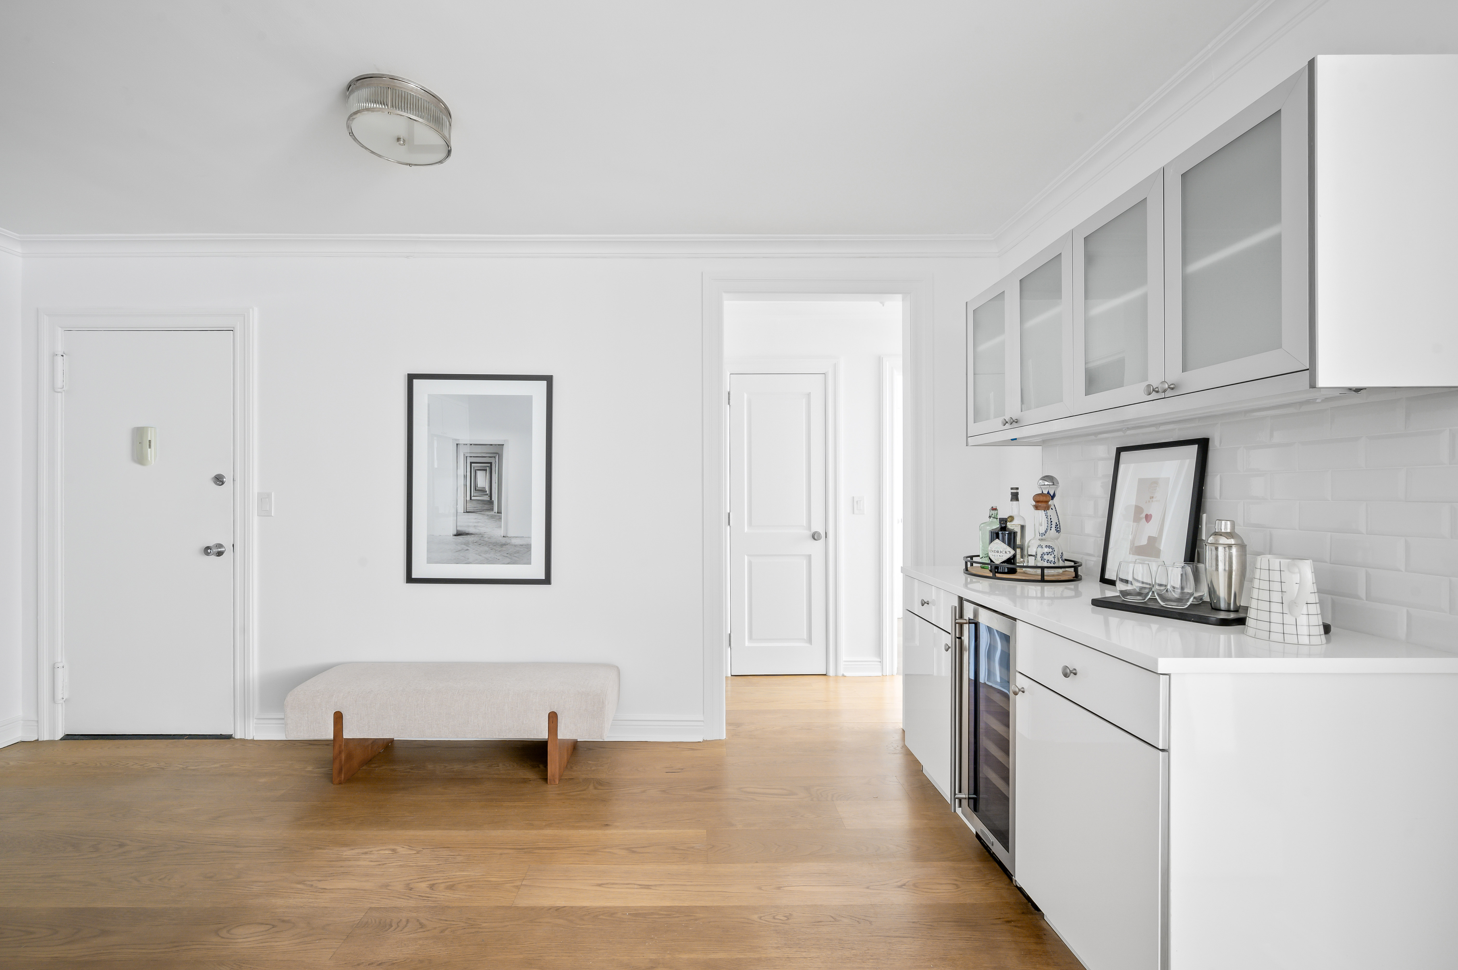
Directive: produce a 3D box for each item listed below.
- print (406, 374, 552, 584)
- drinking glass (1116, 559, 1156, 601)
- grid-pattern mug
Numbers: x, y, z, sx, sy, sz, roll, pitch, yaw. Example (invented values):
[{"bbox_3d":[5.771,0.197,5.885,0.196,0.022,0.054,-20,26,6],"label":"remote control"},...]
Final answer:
[{"bbox_3d":[-1.260,-0.029,2.865,0.733,1.060,0.030,0,0,0],"label":"print"},{"bbox_3d":[1.214,0.289,1.694,0.090,0.113,0.090,0,0,0],"label":"drinking glass"},{"bbox_3d":[1.244,0.254,1.267,0.128,0.181,0.148,0,0,30],"label":"grid-pattern mug"}]

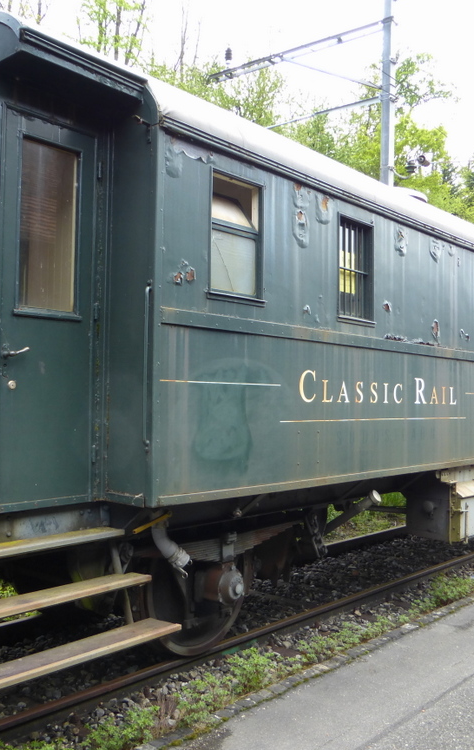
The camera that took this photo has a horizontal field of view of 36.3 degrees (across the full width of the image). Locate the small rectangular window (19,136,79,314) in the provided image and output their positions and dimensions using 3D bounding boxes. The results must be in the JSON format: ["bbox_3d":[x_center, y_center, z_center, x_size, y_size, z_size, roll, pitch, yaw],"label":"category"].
[{"bbox_3d":[-0.983,-0.774,3.820,0.040,0.890,0.370,-1,-3,42],"label":"small rectangular window"}]

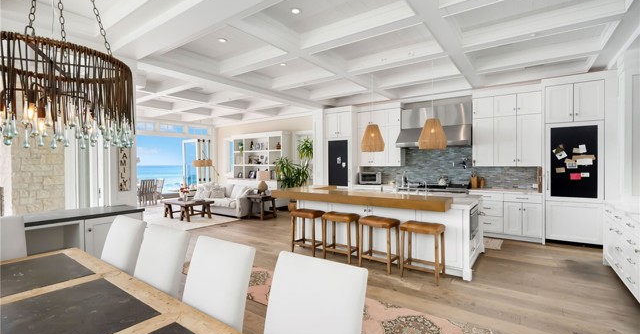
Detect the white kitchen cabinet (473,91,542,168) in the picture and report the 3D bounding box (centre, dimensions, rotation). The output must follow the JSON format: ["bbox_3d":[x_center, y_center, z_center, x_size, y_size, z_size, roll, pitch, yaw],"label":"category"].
[{"bbox_3d":[3.743,-0.727,5.745,1.146,1.447,0.342,0,0,36],"label":"white kitchen cabinet"}]

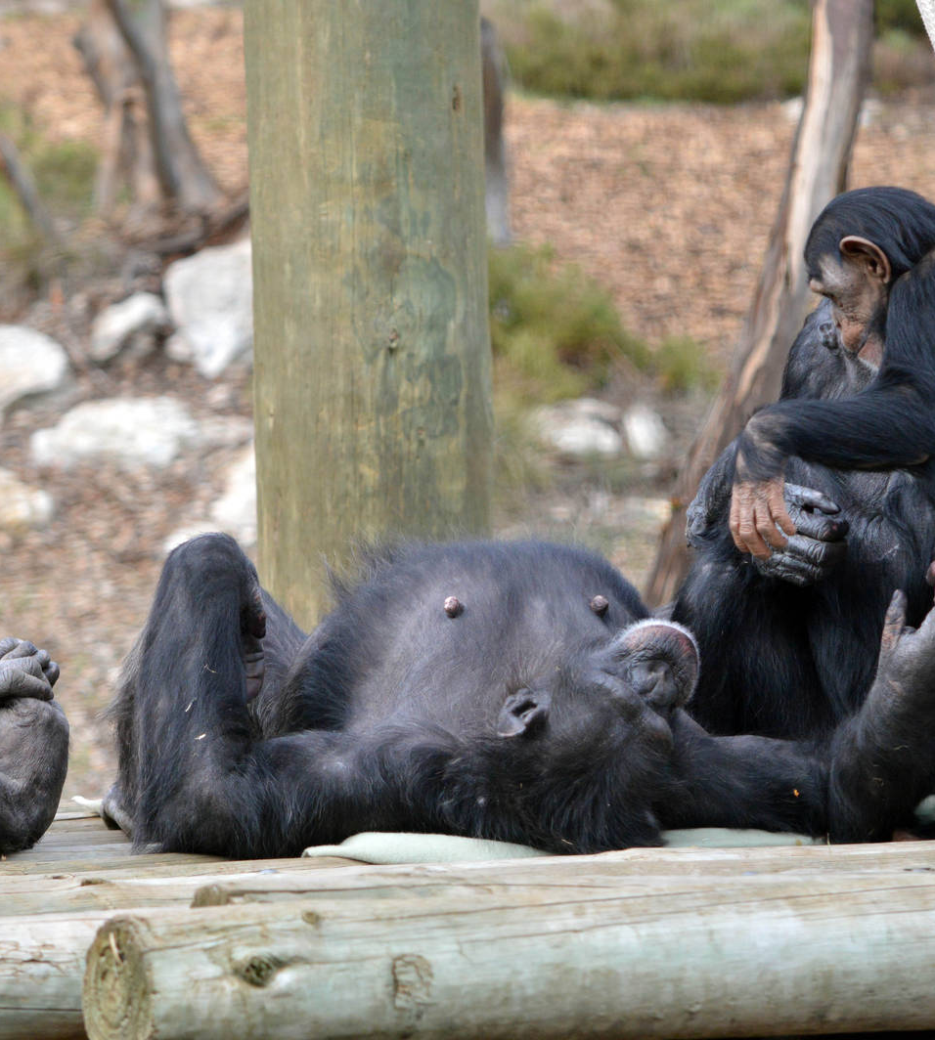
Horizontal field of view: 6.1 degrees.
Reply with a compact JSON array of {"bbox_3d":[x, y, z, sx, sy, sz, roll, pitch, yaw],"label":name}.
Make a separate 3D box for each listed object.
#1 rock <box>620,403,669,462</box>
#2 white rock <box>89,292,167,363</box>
[{"bbox_3d":[0.336,-0.167,16.600,0.095,0.110,0.100,-1,3,0],"label":"rock"},{"bbox_3d":[-0.654,-0.371,16.900,0.150,0.135,0.140,-1,3,0],"label":"white rock"}]

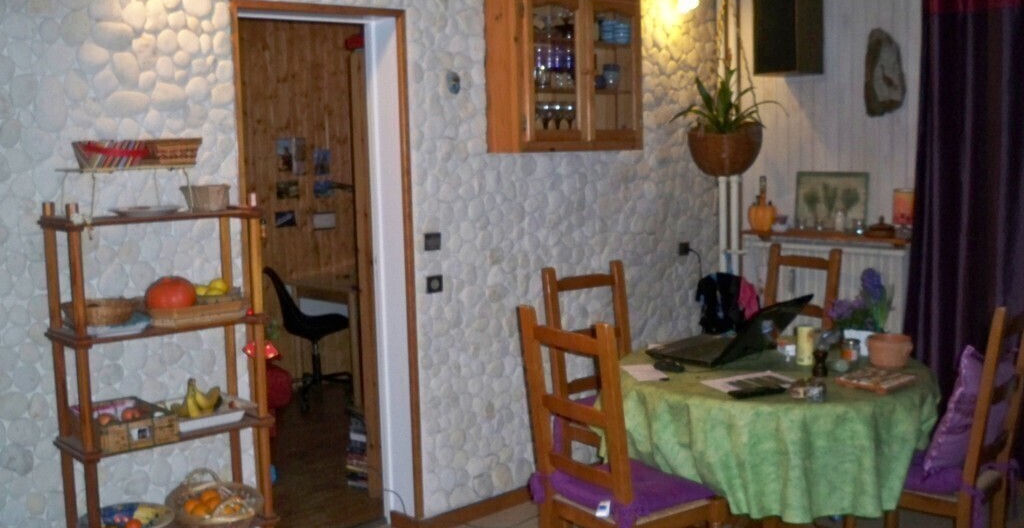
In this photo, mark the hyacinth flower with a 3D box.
[{"bbox_3d":[1.165,0.119,3.470,0.205,0.210,0.160,1,7,19],"label":"hyacinth flower"}]

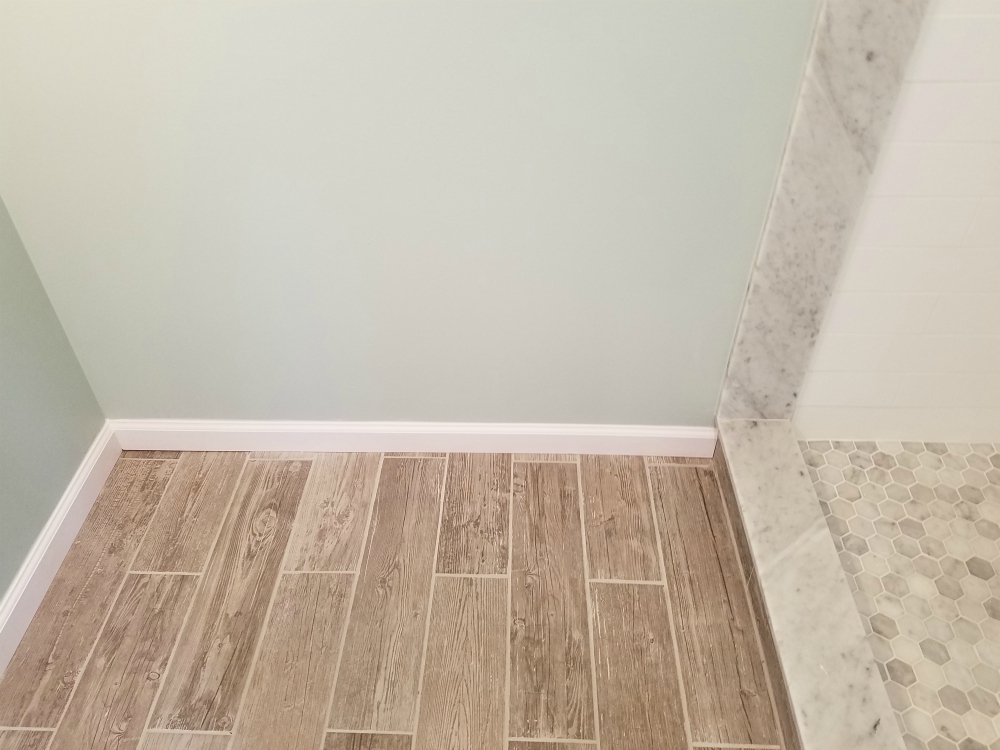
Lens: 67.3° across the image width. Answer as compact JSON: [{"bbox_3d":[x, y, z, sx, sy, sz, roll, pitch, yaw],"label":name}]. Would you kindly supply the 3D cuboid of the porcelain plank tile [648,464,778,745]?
[{"bbox_3d":[0.401,0.414,1.478,0.146,0.009,0.613,1,41,1],"label":"porcelain plank tile"}]

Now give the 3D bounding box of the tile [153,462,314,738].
[{"bbox_3d":[-0.511,0.401,1.498,0.146,0.009,0.613,1,41,1],"label":"tile"}]

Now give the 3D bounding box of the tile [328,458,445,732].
[{"bbox_3d":[-0.206,0.400,1.497,0.146,0.009,0.613,1,41,1],"label":"tile"}]

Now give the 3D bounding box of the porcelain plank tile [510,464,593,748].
[{"bbox_3d":[0.097,0.408,1.486,0.146,0.009,0.613,1,41,1],"label":"porcelain plank tile"}]

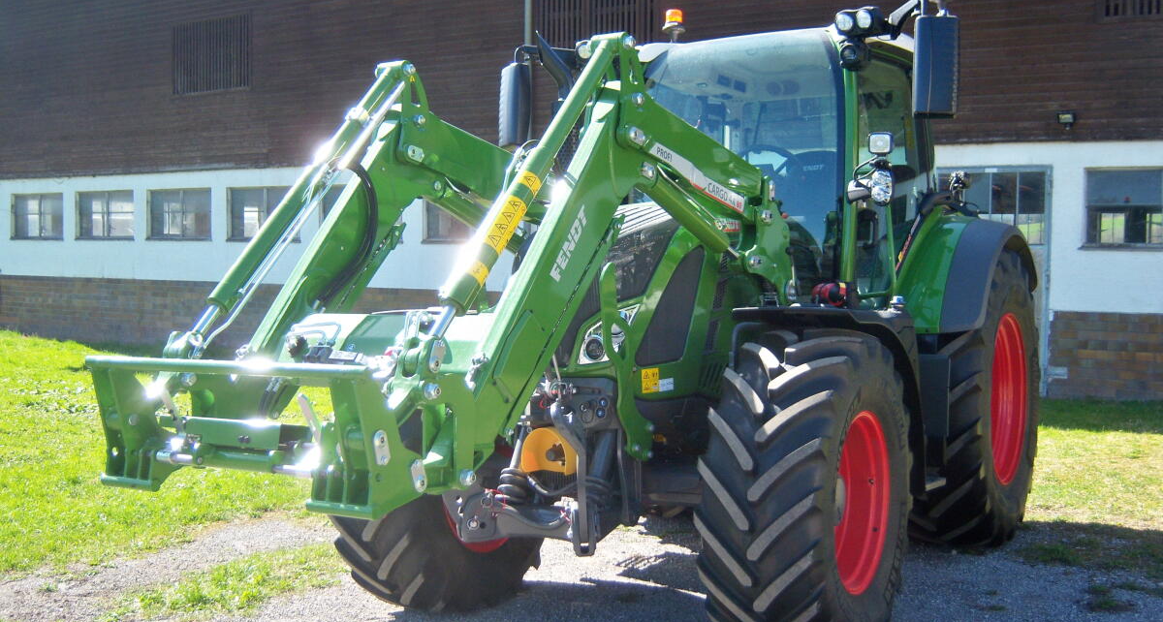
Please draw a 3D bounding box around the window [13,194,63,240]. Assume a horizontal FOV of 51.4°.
[{"bbox_3d":[-11.342,-1.970,25.319,1.801,0.959,0.120,3,3,32],"label":"window"}]

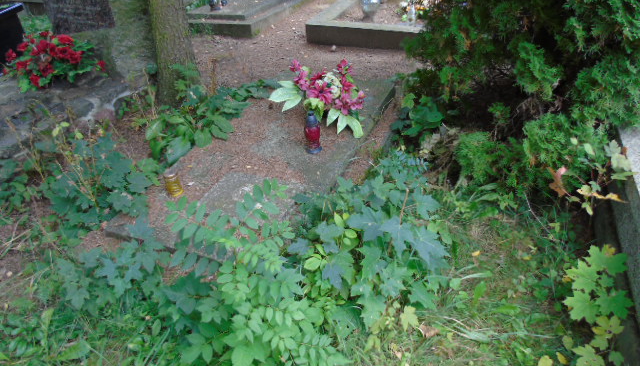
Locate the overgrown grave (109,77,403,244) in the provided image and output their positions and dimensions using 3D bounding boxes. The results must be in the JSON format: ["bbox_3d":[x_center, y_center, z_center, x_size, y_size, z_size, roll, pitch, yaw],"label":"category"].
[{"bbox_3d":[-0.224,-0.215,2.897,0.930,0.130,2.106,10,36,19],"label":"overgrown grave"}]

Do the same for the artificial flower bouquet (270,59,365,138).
[{"bbox_3d":[-0.004,-0.563,3.016,0.560,0.310,0.400,10,36,19],"label":"artificial flower bouquet"}]

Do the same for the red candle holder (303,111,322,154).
[{"bbox_3d":[-0.041,-0.298,2.681,0.090,0.245,0.090,-2,34,2],"label":"red candle holder"}]

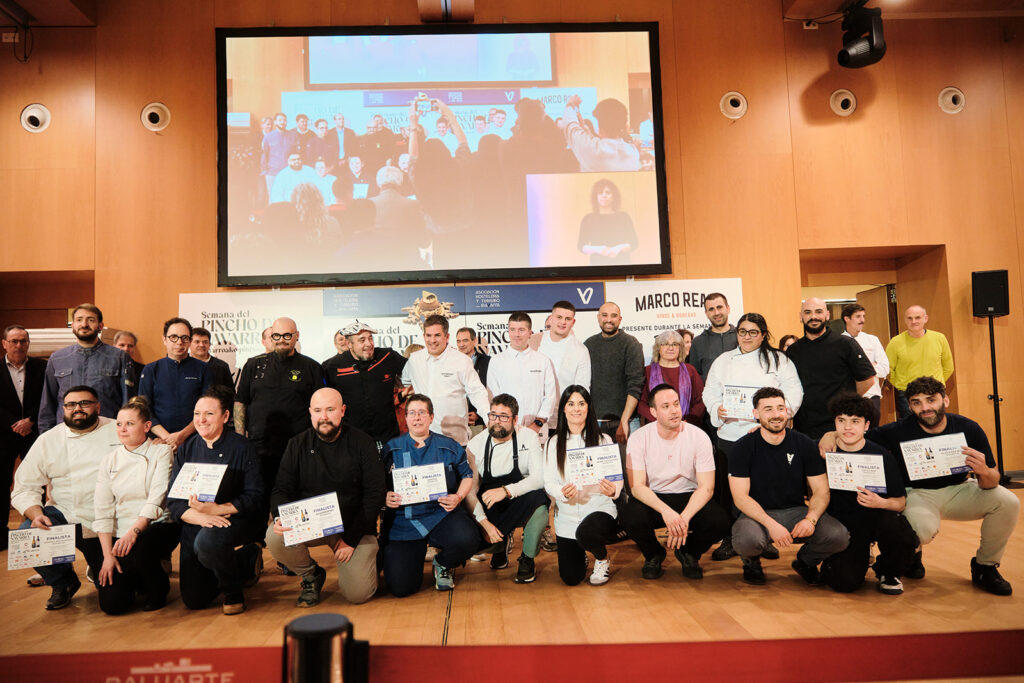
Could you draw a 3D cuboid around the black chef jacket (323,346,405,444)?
[{"bbox_3d":[-1.011,0.402,4.680,0.580,0.730,0.340,-1,-4,-12],"label":"black chef jacket"}]

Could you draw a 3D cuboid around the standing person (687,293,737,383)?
[{"bbox_3d":[1.520,0.538,5.053,0.520,1.800,0.320,-3,-4,12],"label":"standing person"}]

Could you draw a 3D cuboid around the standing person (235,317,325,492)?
[{"bbox_3d":[-1.539,0.691,4.530,0.600,1.705,0.370,-1,-4,-18],"label":"standing person"}]

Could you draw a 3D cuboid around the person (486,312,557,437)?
[{"bbox_3d":[0.078,0.631,4.620,0.500,1.660,0.320,-2,-4,3],"label":"person"}]

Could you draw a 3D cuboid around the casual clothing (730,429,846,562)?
[{"bbox_3d":[1.628,0.898,4.082,0.640,0.755,0.580,-3,-4,14],"label":"casual clothing"}]

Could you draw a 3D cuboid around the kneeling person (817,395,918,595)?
[{"bbox_3d":[2.061,0.844,3.971,0.560,1.069,0.660,-3,-4,17],"label":"kneeling person"}]

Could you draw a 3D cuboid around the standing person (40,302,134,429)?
[{"bbox_3d":[-2.719,0.667,4.368,0.550,1.816,0.360,0,-4,-30],"label":"standing person"}]

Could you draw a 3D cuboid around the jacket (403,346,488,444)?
[{"bbox_3d":[-0.457,0.373,4.559,0.600,0.679,0.340,-2,-4,-1],"label":"jacket"}]

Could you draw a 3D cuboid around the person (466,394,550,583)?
[{"bbox_3d":[-0.022,0.890,4.310,0.520,1.110,0.720,-3,-4,9],"label":"person"}]

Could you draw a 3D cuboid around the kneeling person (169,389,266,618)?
[{"bbox_3d":[-1.711,0.876,3.980,0.540,1.220,0.740,-2,-4,-7],"label":"kneeling person"}]

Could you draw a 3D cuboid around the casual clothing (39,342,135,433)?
[{"bbox_3d":[-2.817,0.390,4.520,0.600,0.770,0.340,0,-4,-23],"label":"casual clothing"}]

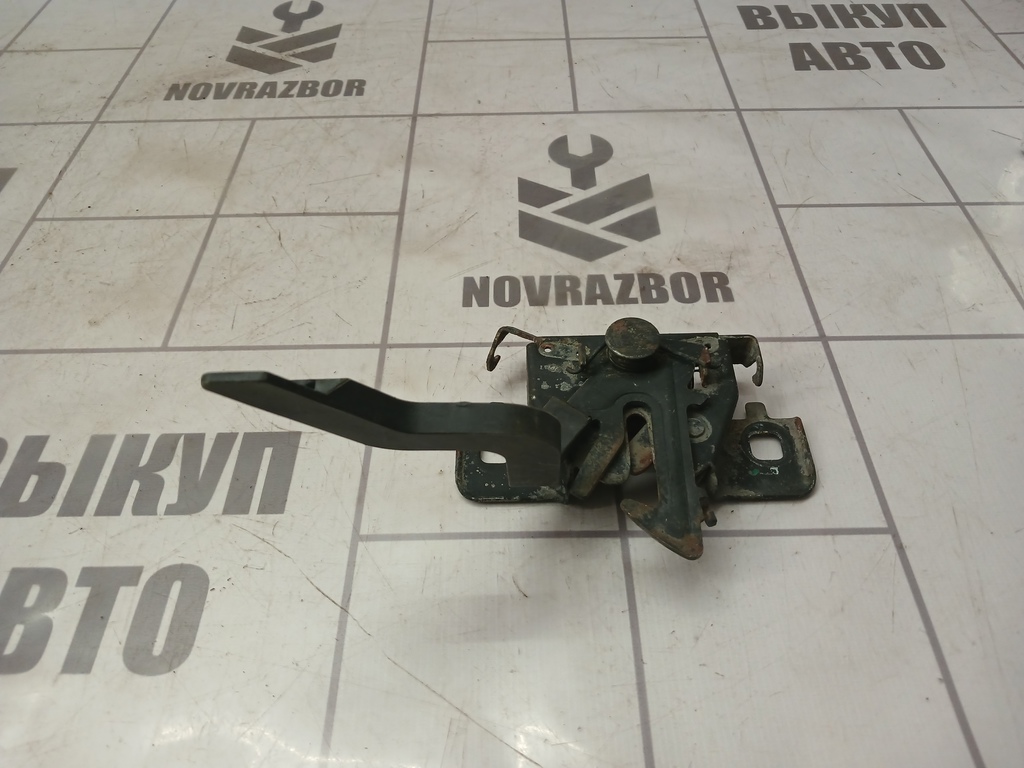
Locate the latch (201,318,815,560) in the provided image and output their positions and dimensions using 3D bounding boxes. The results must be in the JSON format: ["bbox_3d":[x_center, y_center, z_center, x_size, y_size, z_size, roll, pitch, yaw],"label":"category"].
[{"bbox_3d":[0.010,0.003,0.300,0.219,0.072,0.114,-1,48,0],"label":"latch"}]

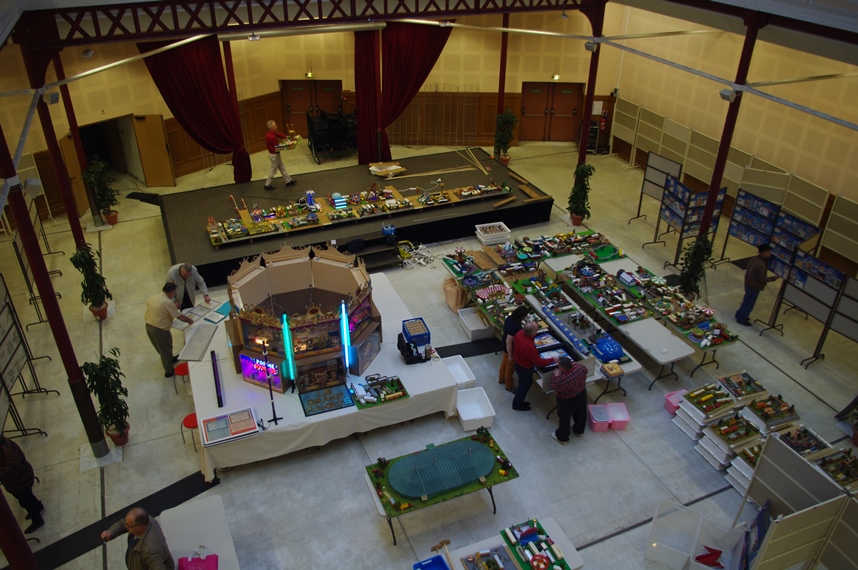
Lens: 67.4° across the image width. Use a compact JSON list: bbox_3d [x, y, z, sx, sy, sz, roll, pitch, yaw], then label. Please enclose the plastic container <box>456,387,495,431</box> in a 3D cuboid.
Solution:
[{"bbox_3d":[0.727,2.005,10.374,0.520,0.250,0.690,-7,31,-12],"label":"plastic container"}]

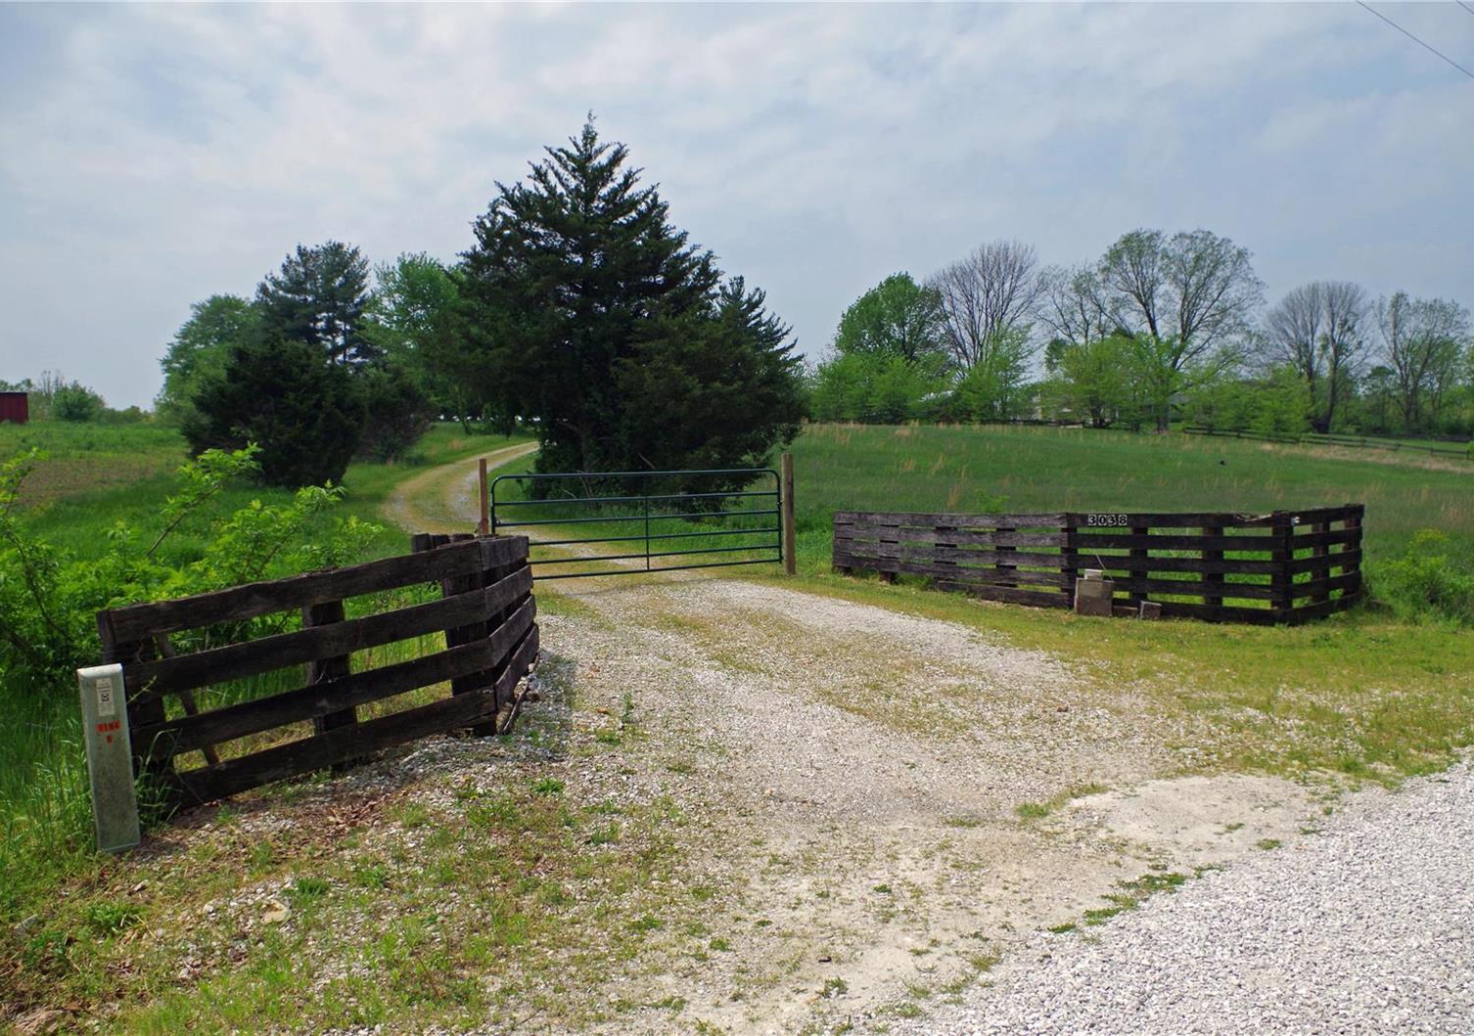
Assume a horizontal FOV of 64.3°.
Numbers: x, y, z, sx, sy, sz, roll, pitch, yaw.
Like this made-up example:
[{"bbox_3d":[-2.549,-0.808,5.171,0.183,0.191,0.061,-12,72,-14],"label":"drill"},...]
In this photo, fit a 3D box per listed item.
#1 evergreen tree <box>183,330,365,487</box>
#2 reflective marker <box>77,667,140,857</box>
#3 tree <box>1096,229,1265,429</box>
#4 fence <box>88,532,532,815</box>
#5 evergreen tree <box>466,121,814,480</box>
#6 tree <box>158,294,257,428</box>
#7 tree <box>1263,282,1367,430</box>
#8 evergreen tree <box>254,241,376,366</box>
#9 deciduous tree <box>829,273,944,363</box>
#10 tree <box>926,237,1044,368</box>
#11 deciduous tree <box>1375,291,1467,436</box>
[{"bbox_3d":[-12.430,-2.929,31.500,4.486,4.096,4.261,-4,6,-21],"label":"evergreen tree"},{"bbox_3d":[-2.394,0.905,4.462,0.150,0.700,0.100,-7,7,-33],"label":"reflective marker"},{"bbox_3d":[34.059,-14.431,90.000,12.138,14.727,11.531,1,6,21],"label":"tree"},{"bbox_3d":[-1.621,0.642,6.527,1.106,0.980,3.472,1,6,22],"label":"fence"},{"bbox_3d":[-2.424,-4.894,27.000,7.385,8.170,6.646,-2,6,-5],"label":"evergreen tree"},{"bbox_3d":[-32.358,-9.627,72.000,5.847,8.051,5.555,-4,6,-24],"label":"tree"},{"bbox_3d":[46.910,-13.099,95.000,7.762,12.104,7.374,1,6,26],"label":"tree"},{"bbox_3d":[-26.652,-11.518,74.000,6.970,11.686,6.621,-3,6,-20],"label":"evergreen tree"},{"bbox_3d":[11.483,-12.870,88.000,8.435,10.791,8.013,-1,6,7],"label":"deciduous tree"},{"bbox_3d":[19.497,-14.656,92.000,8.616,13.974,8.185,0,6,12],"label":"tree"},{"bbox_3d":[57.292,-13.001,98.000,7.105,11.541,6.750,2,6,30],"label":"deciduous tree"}]

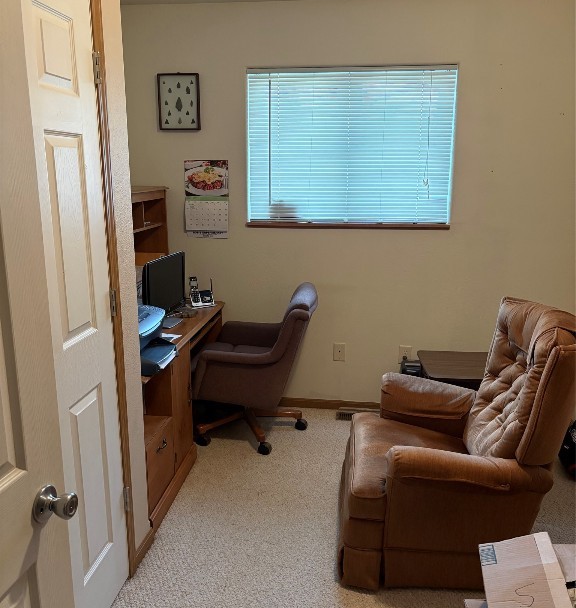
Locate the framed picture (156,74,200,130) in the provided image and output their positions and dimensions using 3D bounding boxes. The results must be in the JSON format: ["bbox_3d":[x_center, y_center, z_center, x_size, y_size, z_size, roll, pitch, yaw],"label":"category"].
[{"bbox_3d":[-0.646,-1.194,3.414,0.256,0.322,0.020,2,13,7],"label":"framed picture"}]

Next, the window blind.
[{"bbox_3d":[0.353,-0.912,3.369,1.190,0.880,0.040,2,13,7],"label":"window blind"}]

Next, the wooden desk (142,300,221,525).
[{"bbox_3d":[-0.785,0.472,3.094,0.610,0.700,1.340,2,13,7],"label":"wooden desk"}]

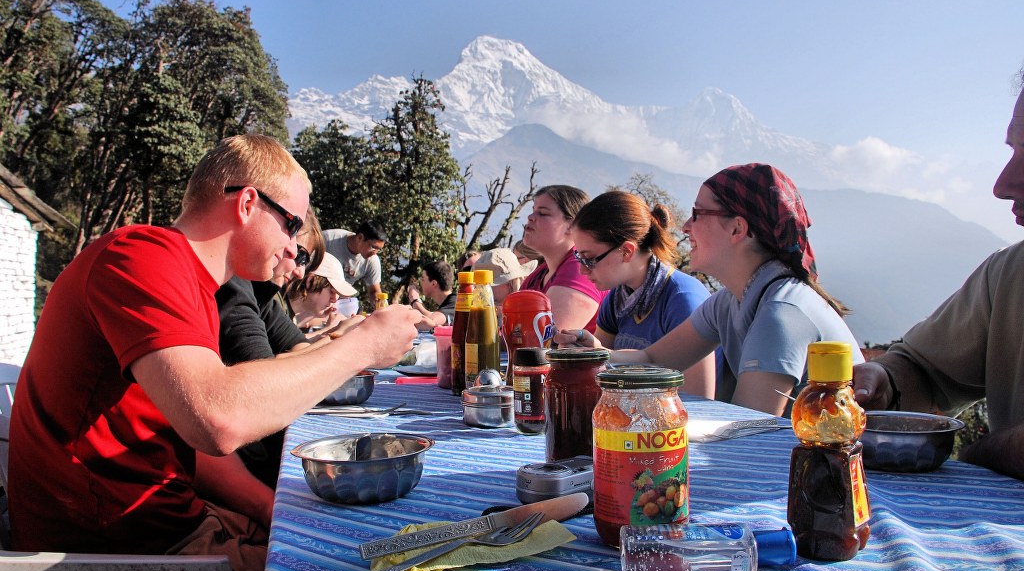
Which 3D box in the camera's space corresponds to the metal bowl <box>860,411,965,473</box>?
[{"bbox_3d":[0.422,0.174,0.851,0.136,0.047,0.136,-1,-1,27],"label":"metal bowl"}]

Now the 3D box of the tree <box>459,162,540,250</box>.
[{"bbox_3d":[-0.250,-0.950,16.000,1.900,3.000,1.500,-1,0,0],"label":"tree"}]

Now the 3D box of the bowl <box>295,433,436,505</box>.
[{"bbox_3d":[-0.139,0.176,0.725,0.137,0.048,0.137,-1,0,0],"label":"bowl"}]

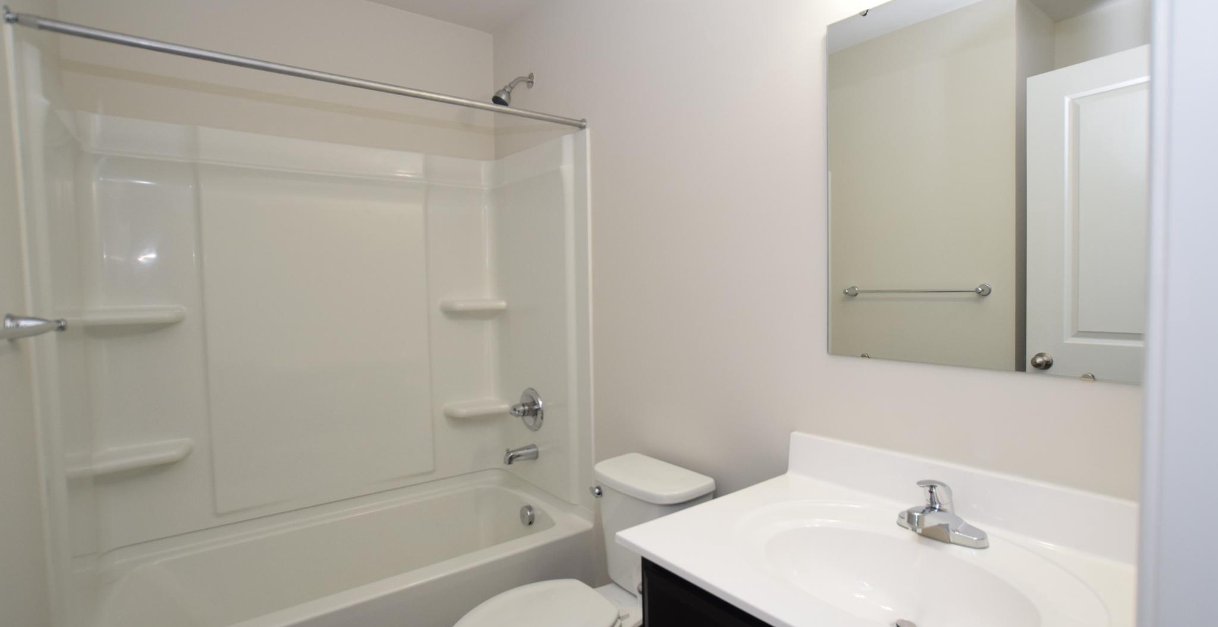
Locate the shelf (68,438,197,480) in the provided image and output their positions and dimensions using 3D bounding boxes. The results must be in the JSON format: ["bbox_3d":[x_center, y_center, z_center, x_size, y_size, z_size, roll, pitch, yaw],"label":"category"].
[{"bbox_3d":[-1.576,0.479,1.807,0.285,0.047,0.125,-3,3,-37],"label":"shelf"}]

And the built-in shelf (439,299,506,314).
[{"bbox_3d":[-0.618,-0.035,2.464,0.265,0.050,0.120,-3,3,-37],"label":"built-in shelf"}]

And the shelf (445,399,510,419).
[{"bbox_3d":[-0.606,0.438,2.478,0.260,0.045,0.120,-3,3,-37],"label":"shelf"}]

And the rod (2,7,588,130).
[{"bbox_3d":[-0.715,-0.689,1.633,1.519,0.042,0.042,-3,3,-34],"label":"rod"}]

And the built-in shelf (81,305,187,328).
[{"bbox_3d":[-1.581,0.008,1.795,0.275,0.050,0.120,-3,3,-37],"label":"built-in shelf"}]

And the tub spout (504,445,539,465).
[{"bbox_3d":[-0.381,0.607,2.330,0.145,0.065,0.060,-3,3,-37],"label":"tub spout"}]

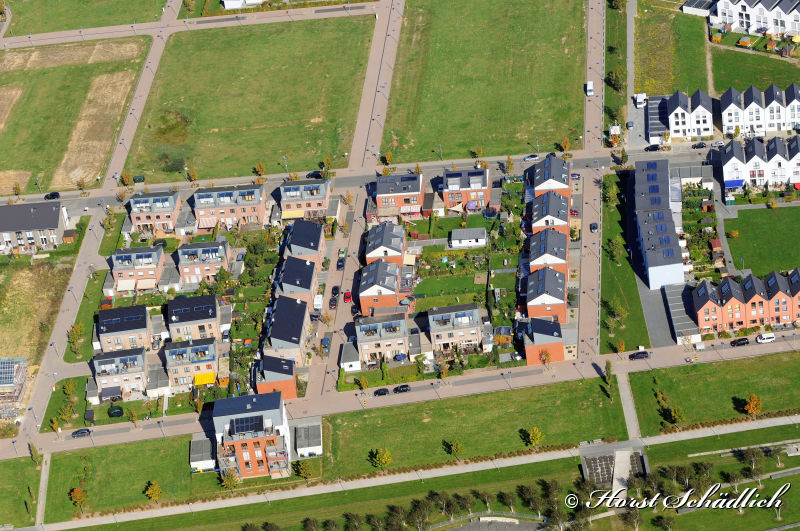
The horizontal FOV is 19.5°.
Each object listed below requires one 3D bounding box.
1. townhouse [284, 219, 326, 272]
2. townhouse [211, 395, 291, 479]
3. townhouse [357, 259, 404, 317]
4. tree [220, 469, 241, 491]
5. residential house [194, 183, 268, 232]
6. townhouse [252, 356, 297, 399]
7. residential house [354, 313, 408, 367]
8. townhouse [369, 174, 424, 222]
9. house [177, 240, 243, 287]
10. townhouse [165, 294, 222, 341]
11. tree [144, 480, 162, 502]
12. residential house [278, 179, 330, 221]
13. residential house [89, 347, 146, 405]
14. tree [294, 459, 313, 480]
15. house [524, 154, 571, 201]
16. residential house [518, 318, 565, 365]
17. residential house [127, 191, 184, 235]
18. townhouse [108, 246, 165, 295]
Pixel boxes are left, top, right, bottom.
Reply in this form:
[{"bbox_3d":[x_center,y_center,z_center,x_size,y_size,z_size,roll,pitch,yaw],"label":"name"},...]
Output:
[{"bbox_3d":[-26.930,-5.430,657.390,9.960,10.060,11.590,-3,38,7],"label":"townhouse"},{"bbox_3d":[-36.640,41.600,576.820,16.400,15.200,15.250,-7,34,2],"label":"townhouse"},{"bbox_3d":[-5.176,5.849,626.050,9.720,9.840,11.900,-4,35,8],"label":"townhouse"},{"bbox_3d":[-41.418,53.198,569.150,4.410,6.570,4.410,-7,34,3],"label":"tree"},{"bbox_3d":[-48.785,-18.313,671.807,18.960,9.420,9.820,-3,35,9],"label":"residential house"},{"bbox_3d":[-31.840,28.800,598.800,9.630,10.130,6.490,-7,34,3],"label":"townhouse"},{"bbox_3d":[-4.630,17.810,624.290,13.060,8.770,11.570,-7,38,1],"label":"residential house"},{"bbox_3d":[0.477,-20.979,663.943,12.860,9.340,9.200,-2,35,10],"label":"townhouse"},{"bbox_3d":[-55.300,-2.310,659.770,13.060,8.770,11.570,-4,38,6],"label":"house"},{"bbox_3d":[-55.060,13.880,625.970,12.610,10.040,10.050,-7,34,3],"label":"townhouse"},{"bbox_3d":[-59.990,55.813,569.765,3.730,6.620,3.730,-7,34,3],"label":"tree"},{"bbox_3d":[-27.050,-19.840,668.870,12.870,9.560,9.970,-4,35,8],"label":"residential house"},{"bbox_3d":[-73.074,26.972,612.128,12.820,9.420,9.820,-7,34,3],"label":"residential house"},{"bbox_3d":[-23.480,52.110,584.530,3.040,7.650,3.040,-8,38,0],"label":"tree"},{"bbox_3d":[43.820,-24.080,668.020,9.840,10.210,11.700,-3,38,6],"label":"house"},{"bbox_3d":[36.775,19.043,596.782,9.700,10.000,6.570,-8,34,3],"label":"residential house"},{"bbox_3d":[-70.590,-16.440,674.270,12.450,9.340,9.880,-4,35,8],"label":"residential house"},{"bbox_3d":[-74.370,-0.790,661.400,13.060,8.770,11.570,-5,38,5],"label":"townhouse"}]

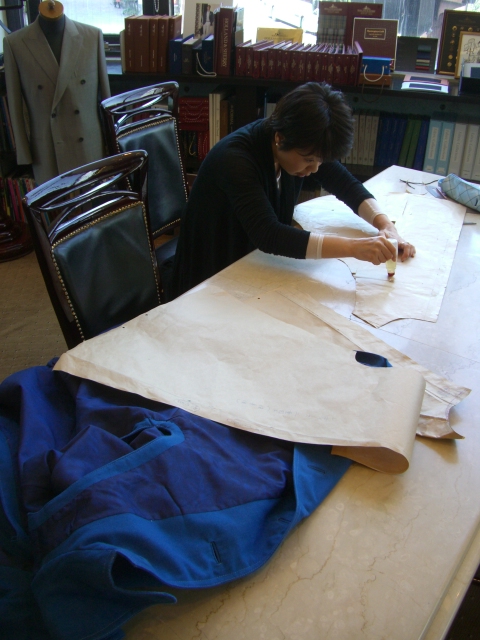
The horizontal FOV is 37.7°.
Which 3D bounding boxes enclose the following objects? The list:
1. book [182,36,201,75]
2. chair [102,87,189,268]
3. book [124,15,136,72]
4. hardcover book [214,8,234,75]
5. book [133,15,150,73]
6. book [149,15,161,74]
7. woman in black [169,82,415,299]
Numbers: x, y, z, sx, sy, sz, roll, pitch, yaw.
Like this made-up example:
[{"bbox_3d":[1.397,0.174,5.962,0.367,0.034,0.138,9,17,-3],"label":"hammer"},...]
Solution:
[{"bbox_3d":[-0.238,-1.317,3.507,0.048,0.136,0.222,5,29,6],"label":"book"},{"bbox_3d":[-0.130,-0.288,2.617,0.616,1.030,0.485,17,32,26],"label":"chair"},{"bbox_3d":[-0.518,-1.377,3.499,0.043,0.243,0.192,5,29,6],"label":"book"},{"bbox_3d":[-0.060,-1.373,3.445,0.080,0.296,0.212,5,29,6],"label":"hardcover book"},{"bbox_3d":[-0.458,-1.373,3.493,0.078,0.244,0.192,5,29,6],"label":"book"},{"bbox_3d":[-0.399,-1.370,3.486,0.044,0.243,0.192,5,29,6],"label":"book"},{"bbox_3d":[0.138,-0.140,2.204,0.869,1.182,0.566,23,35,34],"label":"woman in black"}]

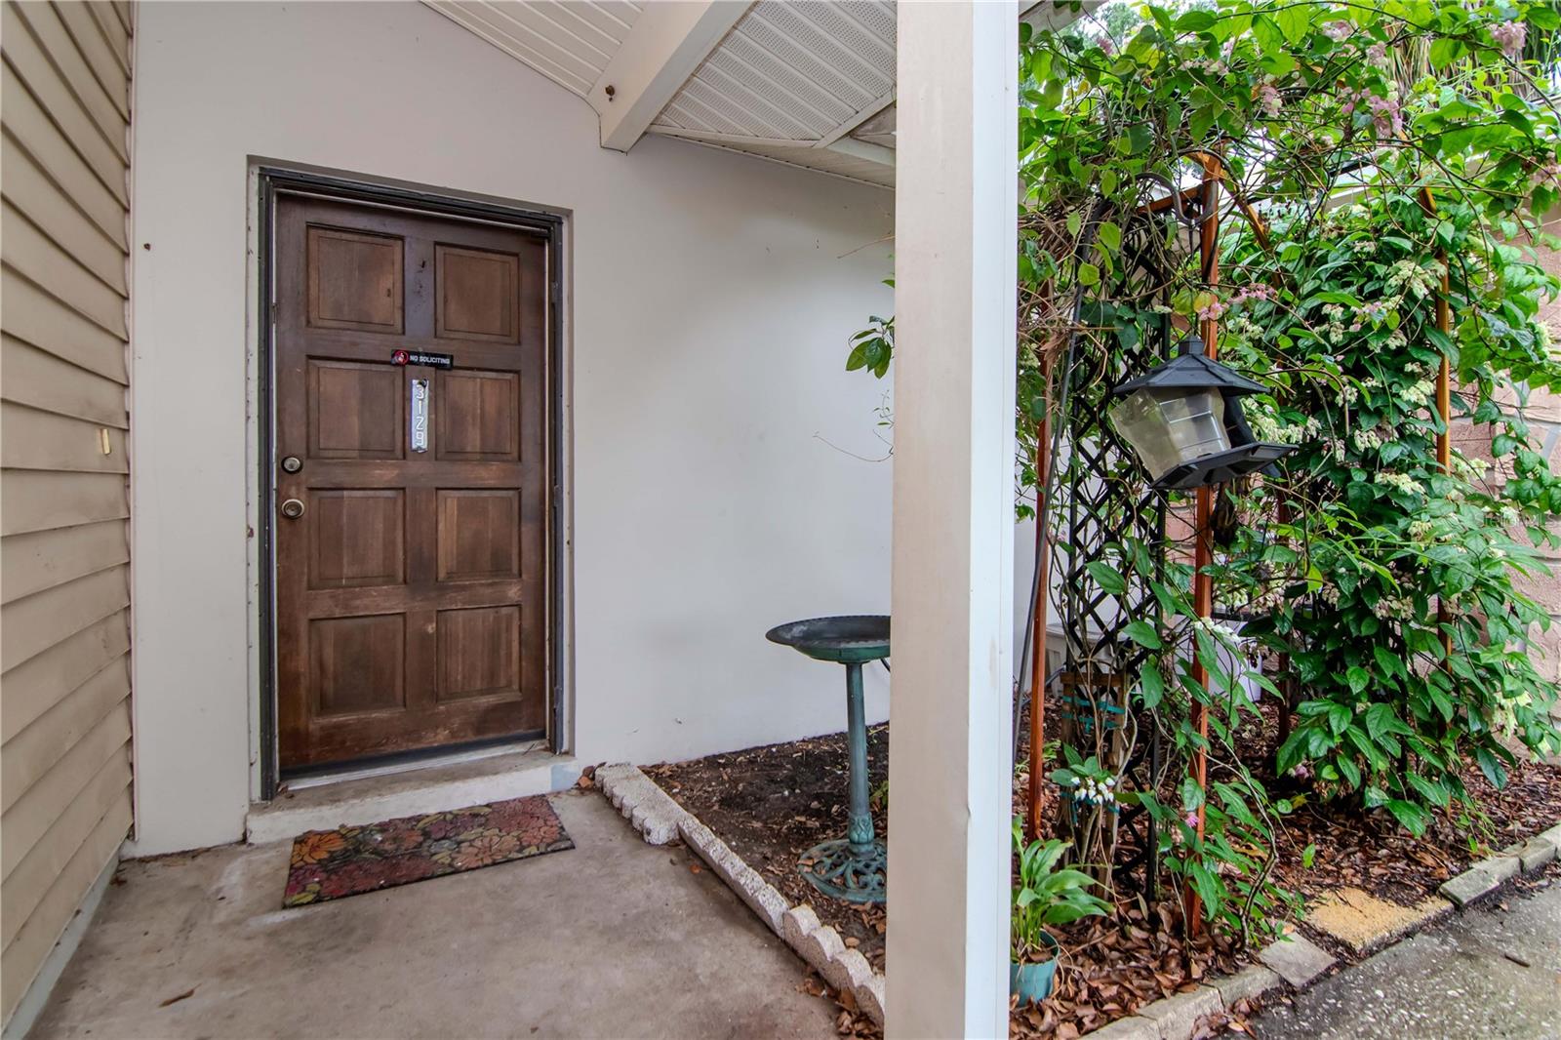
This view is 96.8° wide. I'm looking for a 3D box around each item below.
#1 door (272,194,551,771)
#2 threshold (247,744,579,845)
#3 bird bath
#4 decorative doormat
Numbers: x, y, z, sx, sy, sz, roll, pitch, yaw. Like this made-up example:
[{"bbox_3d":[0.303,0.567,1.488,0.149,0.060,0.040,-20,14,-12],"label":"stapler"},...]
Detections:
[{"bbox_3d":[-1.369,-0.125,2.652,0.910,2.030,0.045,0,1,-27],"label":"door"},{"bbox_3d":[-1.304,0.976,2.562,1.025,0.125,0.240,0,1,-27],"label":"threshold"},{"bbox_3d":[0.222,0.682,2.080,0.520,0.710,0.520,0,1,0],"label":"bird bath"},{"bbox_3d":[-1.105,1.035,2.220,0.772,0.012,0.468,0,1,-27],"label":"decorative doormat"}]

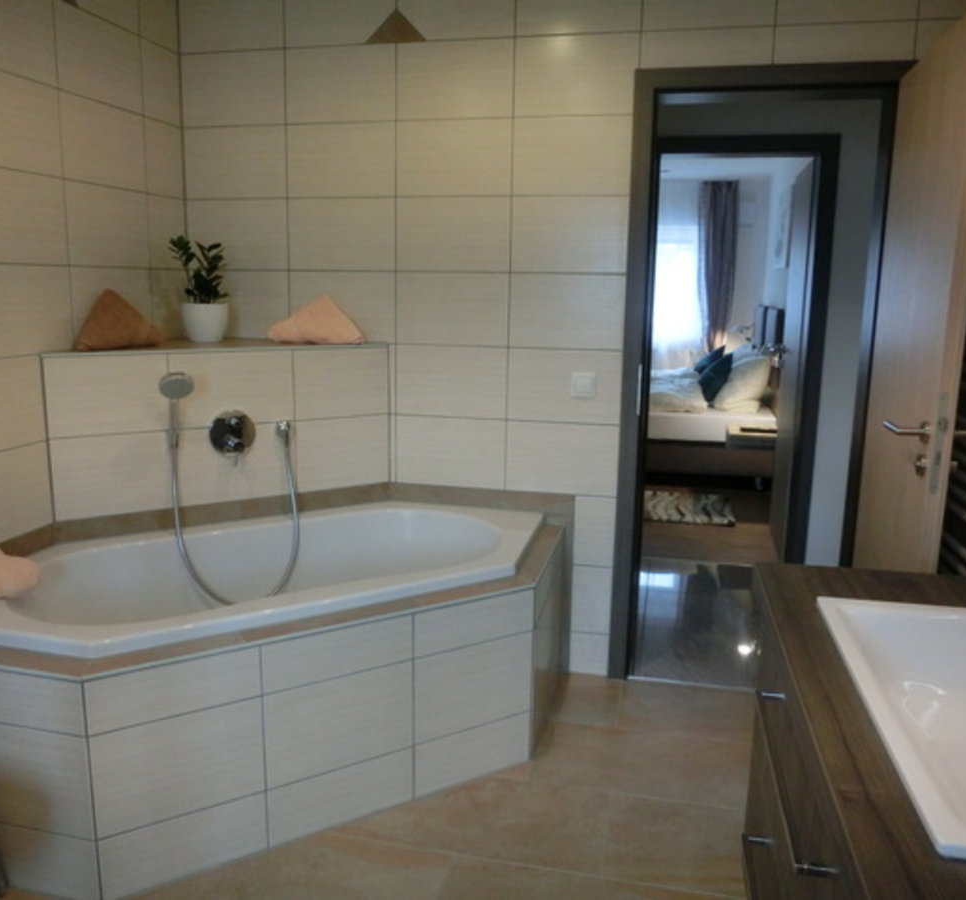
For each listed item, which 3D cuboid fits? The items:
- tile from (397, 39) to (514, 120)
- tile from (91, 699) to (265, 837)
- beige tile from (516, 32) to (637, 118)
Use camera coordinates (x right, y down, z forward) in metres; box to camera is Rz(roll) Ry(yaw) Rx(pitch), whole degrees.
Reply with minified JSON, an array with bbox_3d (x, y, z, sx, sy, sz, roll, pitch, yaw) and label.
[{"bbox_3d":[-0.093,-1.220,2.744,0.400,0.250,0.012,3,11,12],"label":"tile"},{"bbox_3d":[-0.690,0.719,1.905,0.385,0.251,0.014,-6,13,-31],"label":"tile"},{"bbox_3d":[0.299,-1.202,2.682,0.402,0.249,0.012,4,12,13],"label":"beige tile"}]

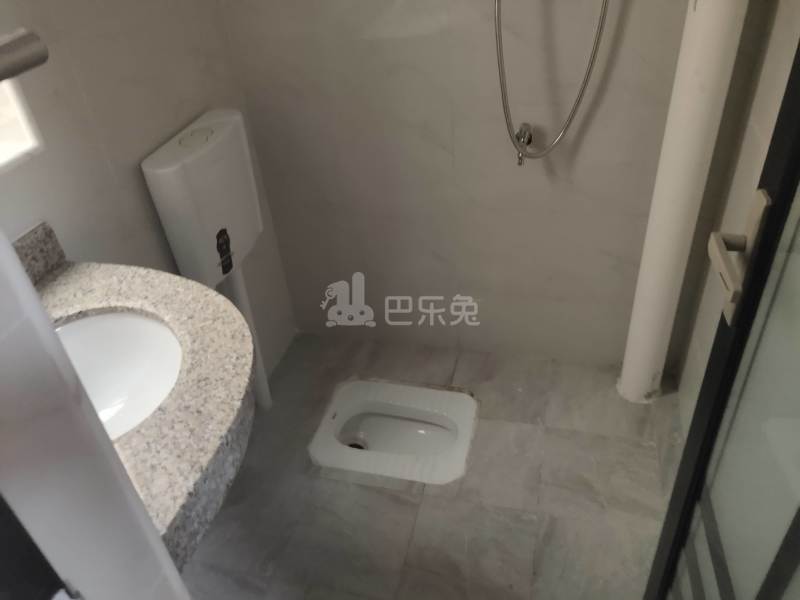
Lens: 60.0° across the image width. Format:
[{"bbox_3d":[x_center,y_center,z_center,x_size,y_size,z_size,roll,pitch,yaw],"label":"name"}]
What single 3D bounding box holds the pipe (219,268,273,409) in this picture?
[{"bbox_3d":[-0.431,0.106,1.977,0.040,0.550,0.040,5,38,13],"label":"pipe"}]

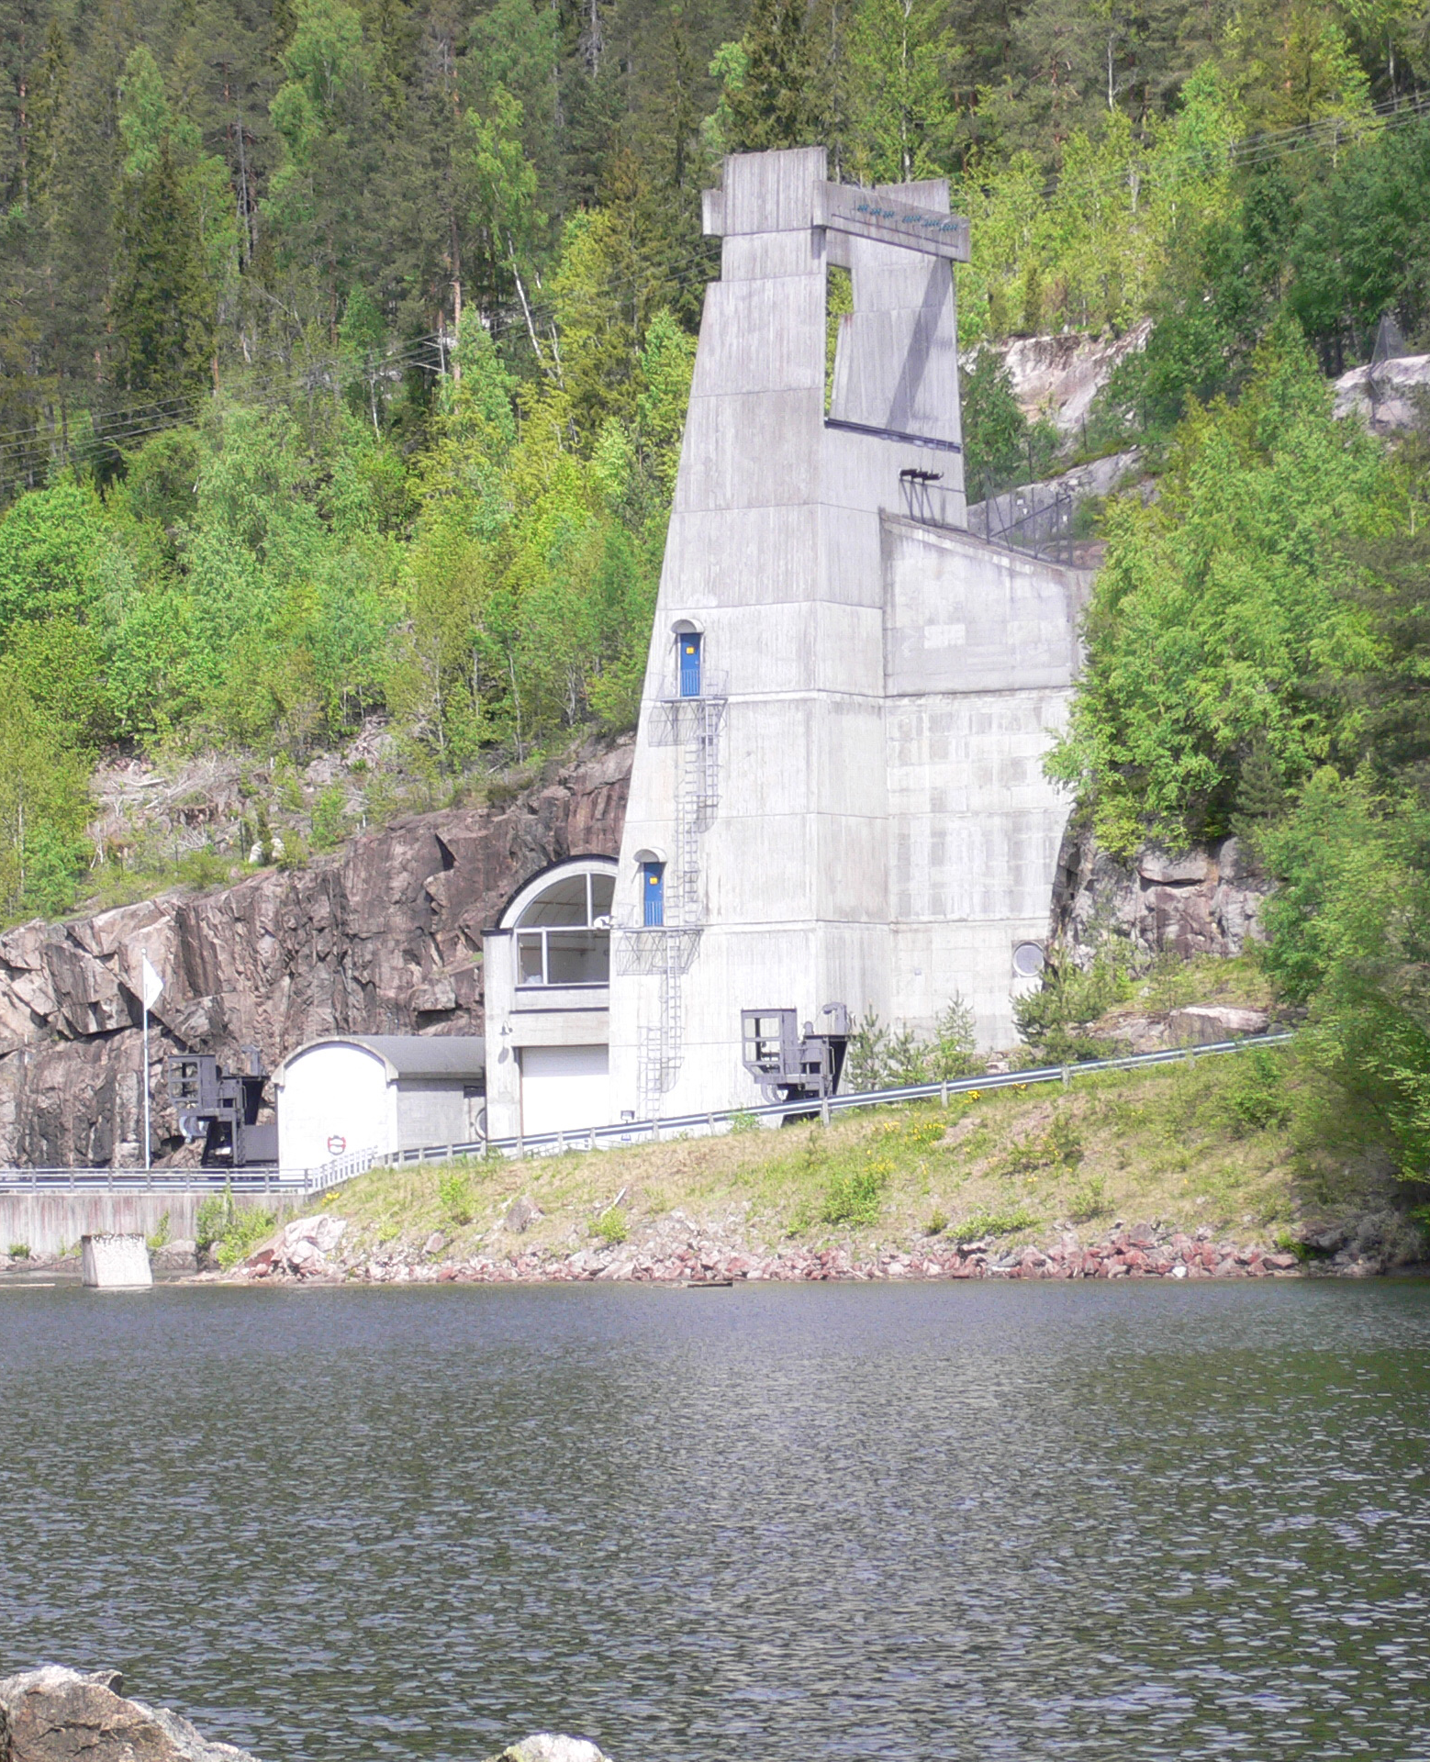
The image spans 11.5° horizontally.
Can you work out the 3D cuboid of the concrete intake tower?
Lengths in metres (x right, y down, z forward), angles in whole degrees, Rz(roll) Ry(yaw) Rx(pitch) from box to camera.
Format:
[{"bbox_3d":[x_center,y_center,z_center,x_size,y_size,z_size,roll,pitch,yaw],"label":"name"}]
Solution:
[{"bbox_3d":[2.842,-6.953,228.543,21.073,31.415,13.013,-2,-3,28],"label":"concrete intake tower"}]

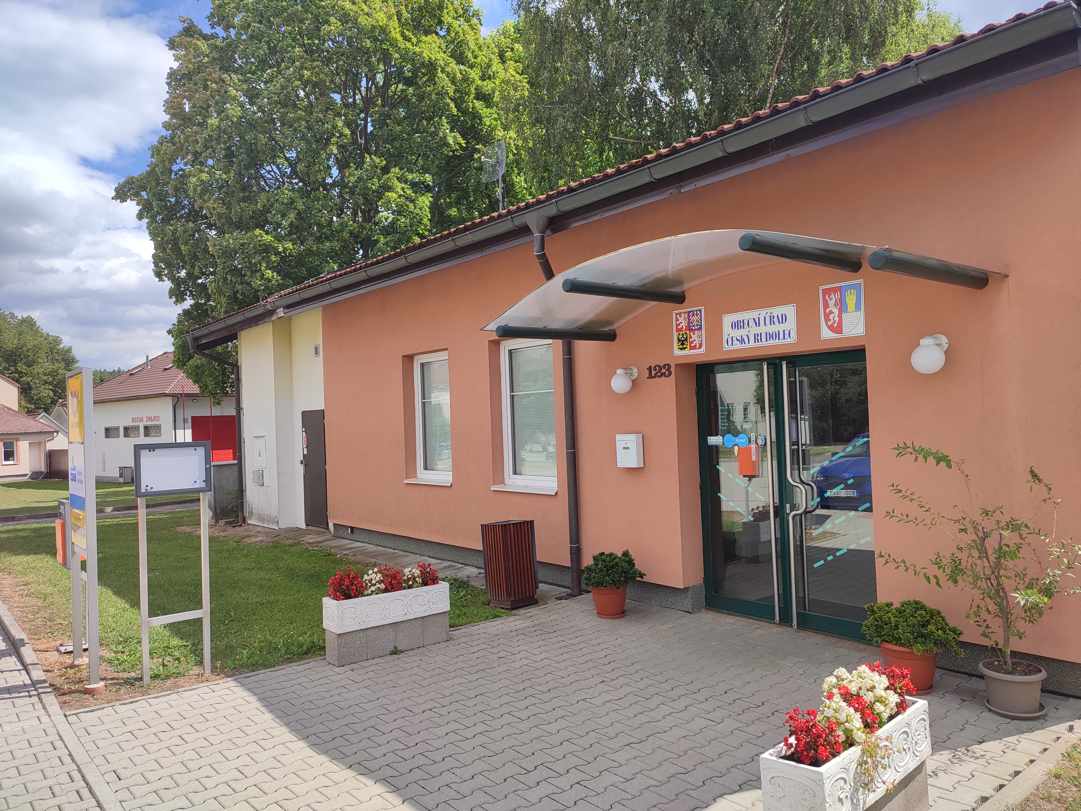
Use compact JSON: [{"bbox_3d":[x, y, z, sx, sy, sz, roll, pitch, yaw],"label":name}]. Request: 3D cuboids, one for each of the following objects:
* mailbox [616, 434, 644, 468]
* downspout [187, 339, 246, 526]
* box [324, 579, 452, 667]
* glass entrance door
[{"bbox_3d":[0.864,0.436,7.538,0.093,0.316,0.265,-1,-1,-39],"label":"mailbox"},{"bbox_3d":[-6.843,0.417,16.332,0.249,3.918,3.083,-1,-1,-39],"label":"downspout"},{"bbox_3d":[-1.213,1.723,6.273,1.000,0.485,0.246,-1,-1,-39],"label":"box"},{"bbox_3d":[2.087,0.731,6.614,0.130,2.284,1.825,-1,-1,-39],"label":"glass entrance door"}]

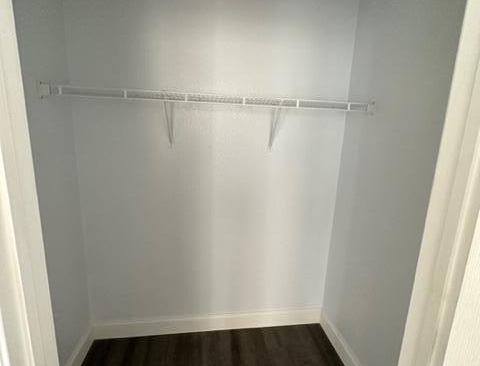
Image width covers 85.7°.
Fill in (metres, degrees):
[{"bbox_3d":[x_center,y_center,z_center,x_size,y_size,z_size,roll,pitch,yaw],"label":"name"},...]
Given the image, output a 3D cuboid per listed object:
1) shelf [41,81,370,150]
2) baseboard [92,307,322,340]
[{"bbox_3d":[-0.113,-0.333,1.447,1.654,0.300,0.310,1,12,-8],"label":"shelf"},{"bbox_3d":[-0.189,1.023,1.888,1.644,0.132,0.018,1,12,-8],"label":"baseboard"}]

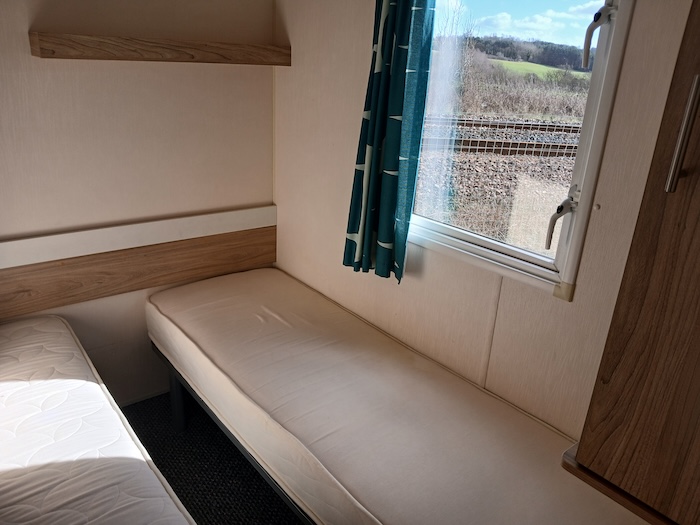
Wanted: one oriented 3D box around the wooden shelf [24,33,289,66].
[{"bbox_3d":[-0.621,-0.756,1.885,0.896,0.072,0.125,-15,27,-38],"label":"wooden shelf"}]

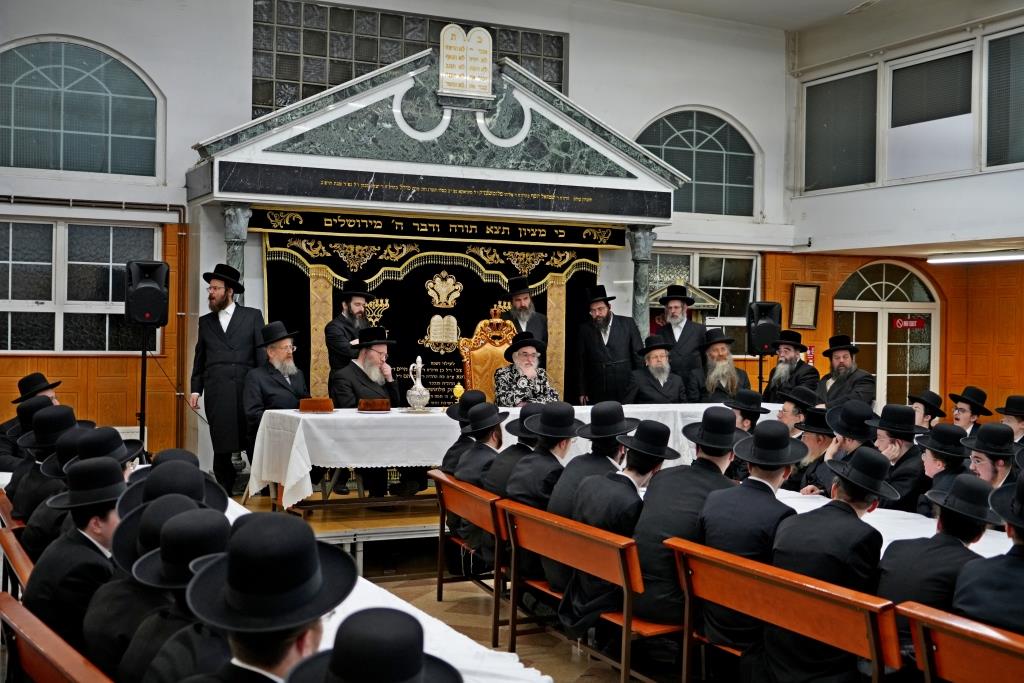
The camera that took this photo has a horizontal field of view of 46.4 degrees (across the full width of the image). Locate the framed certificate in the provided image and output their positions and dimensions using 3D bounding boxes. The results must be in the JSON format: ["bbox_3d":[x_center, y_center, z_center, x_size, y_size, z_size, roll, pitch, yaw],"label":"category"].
[{"bbox_3d":[3.258,-0.385,13.300,0.390,0.500,0.030,4,2,-27],"label":"framed certificate"}]

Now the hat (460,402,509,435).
[{"bbox_3d":[-0.165,0.480,7.450,0.360,0.145,0.330,-22,12,-28],"label":"hat"}]

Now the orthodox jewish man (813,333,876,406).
[{"bbox_3d":[3.170,0.580,11.450,0.600,1.320,0.750,1,1,25],"label":"orthodox jewish man"}]

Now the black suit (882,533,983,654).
[{"bbox_3d":[1.530,1.060,4.380,0.480,0.690,0.460,2,2,45],"label":"black suit"}]

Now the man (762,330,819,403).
[{"bbox_3d":[2.370,0.570,10.600,0.580,1.380,0.750,0,0,30],"label":"man"}]

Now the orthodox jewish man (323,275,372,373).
[{"bbox_3d":[-1.368,0.360,10.000,0.550,1.780,0.420,0,0,-37],"label":"orthodox jewish man"}]

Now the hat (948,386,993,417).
[{"bbox_3d":[3.415,0.443,8.900,0.355,0.140,0.325,25,-2,-19],"label":"hat"}]

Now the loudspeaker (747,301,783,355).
[{"bbox_3d":[2.652,-0.131,12.550,0.355,0.565,0.330,1,1,-2],"label":"loudspeaker"}]

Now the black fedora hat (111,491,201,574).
[{"bbox_3d":[-1.037,0.593,3.650,0.365,0.130,0.335,-14,32,-34],"label":"black fedora hat"}]

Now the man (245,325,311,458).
[{"bbox_3d":[-1.870,0.530,9.700,0.680,1.350,0.560,2,2,44],"label":"man"}]

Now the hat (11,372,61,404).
[{"bbox_3d":[-3.418,0.319,8.544,0.365,0.130,0.345,-25,7,-23],"label":"hat"}]

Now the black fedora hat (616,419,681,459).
[{"bbox_3d":[0.722,0.522,6.300,0.365,0.130,0.335,10,8,-44],"label":"black fedora hat"}]

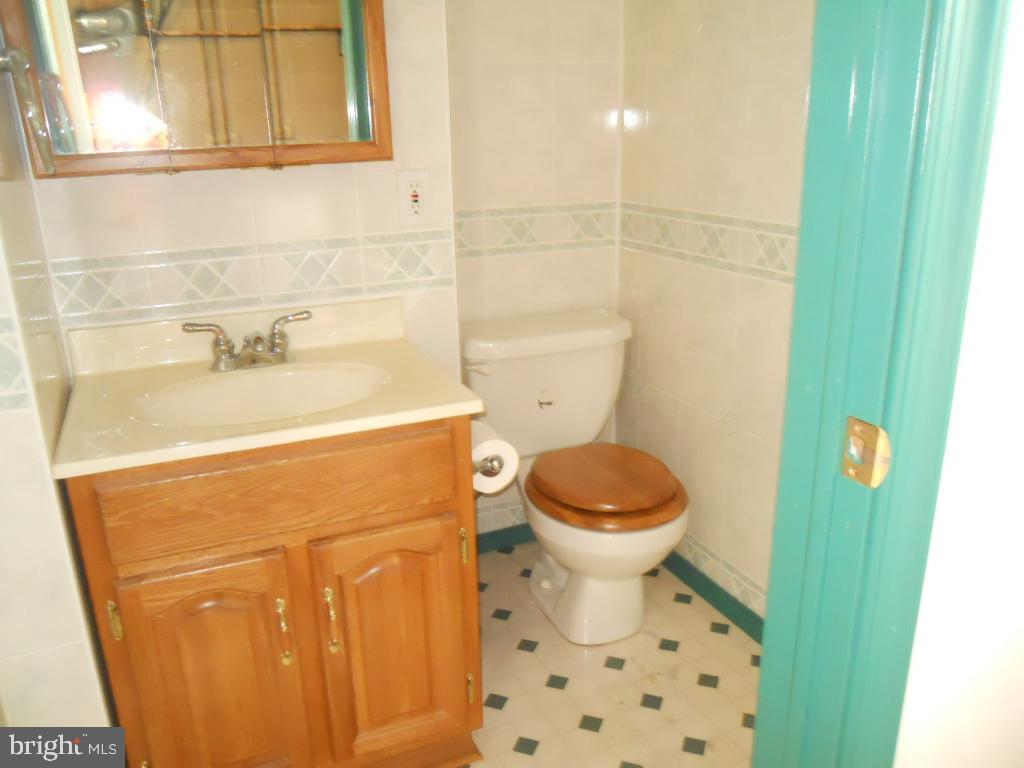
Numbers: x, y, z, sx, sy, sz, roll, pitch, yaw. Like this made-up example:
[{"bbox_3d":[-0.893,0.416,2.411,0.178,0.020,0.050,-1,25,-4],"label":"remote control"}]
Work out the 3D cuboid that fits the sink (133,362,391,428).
[{"bbox_3d":[-0.418,0.069,1.447,0.436,0.130,0.312,-8,18,-22],"label":"sink"}]

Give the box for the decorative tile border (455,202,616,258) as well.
[{"bbox_3d":[0.056,-0.412,2.221,0.540,0.118,0.010,-8,18,-22],"label":"decorative tile border"}]

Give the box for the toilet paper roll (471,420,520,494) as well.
[{"bbox_3d":[-0.056,0.137,1.551,0.106,0.106,0.104,-8,18,-22],"label":"toilet paper roll"}]

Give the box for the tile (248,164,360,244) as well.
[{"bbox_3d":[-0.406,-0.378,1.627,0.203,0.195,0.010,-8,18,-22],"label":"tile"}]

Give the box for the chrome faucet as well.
[{"bbox_3d":[-0.486,-0.077,1.555,0.237,0.094,0.130,-8,18,-22],"label":"chrome faucet"}]

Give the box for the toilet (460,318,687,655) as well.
[{"bbox_3d":[0.169,0.242,2.061,0.485,0.700,0.690,-8,18,-22],"label":"toilet"}]

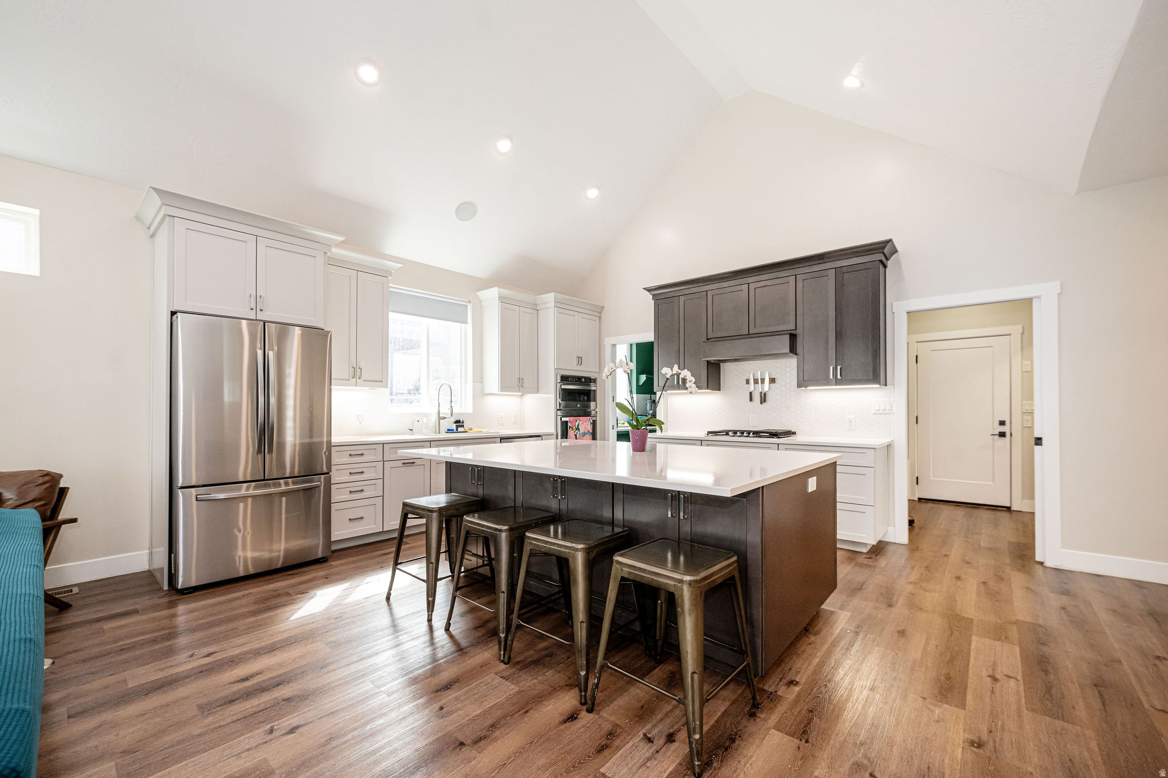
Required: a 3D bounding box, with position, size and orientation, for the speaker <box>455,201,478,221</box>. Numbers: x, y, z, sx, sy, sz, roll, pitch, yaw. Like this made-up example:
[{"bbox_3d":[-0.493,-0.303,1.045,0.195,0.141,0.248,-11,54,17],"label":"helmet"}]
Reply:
[{"bbox_3d":[-1.249,-1.894,4.820,0.240,0.030,0.240,2,-40,-49],"label":"speaker"}]

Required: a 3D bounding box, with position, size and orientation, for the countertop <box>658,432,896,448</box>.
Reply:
[{"bbox_3d":[1.672,0.491,4.506,2.260,0.033,0.648,-2,-2,42],"label":"countertop"}]

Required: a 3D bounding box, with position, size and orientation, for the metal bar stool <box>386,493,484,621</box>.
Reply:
[{"bbox_3d":[-0.891,1.020,2.883,0.475,0.608,0.475,-2,-3,37],"label":"metal bar stool"}]

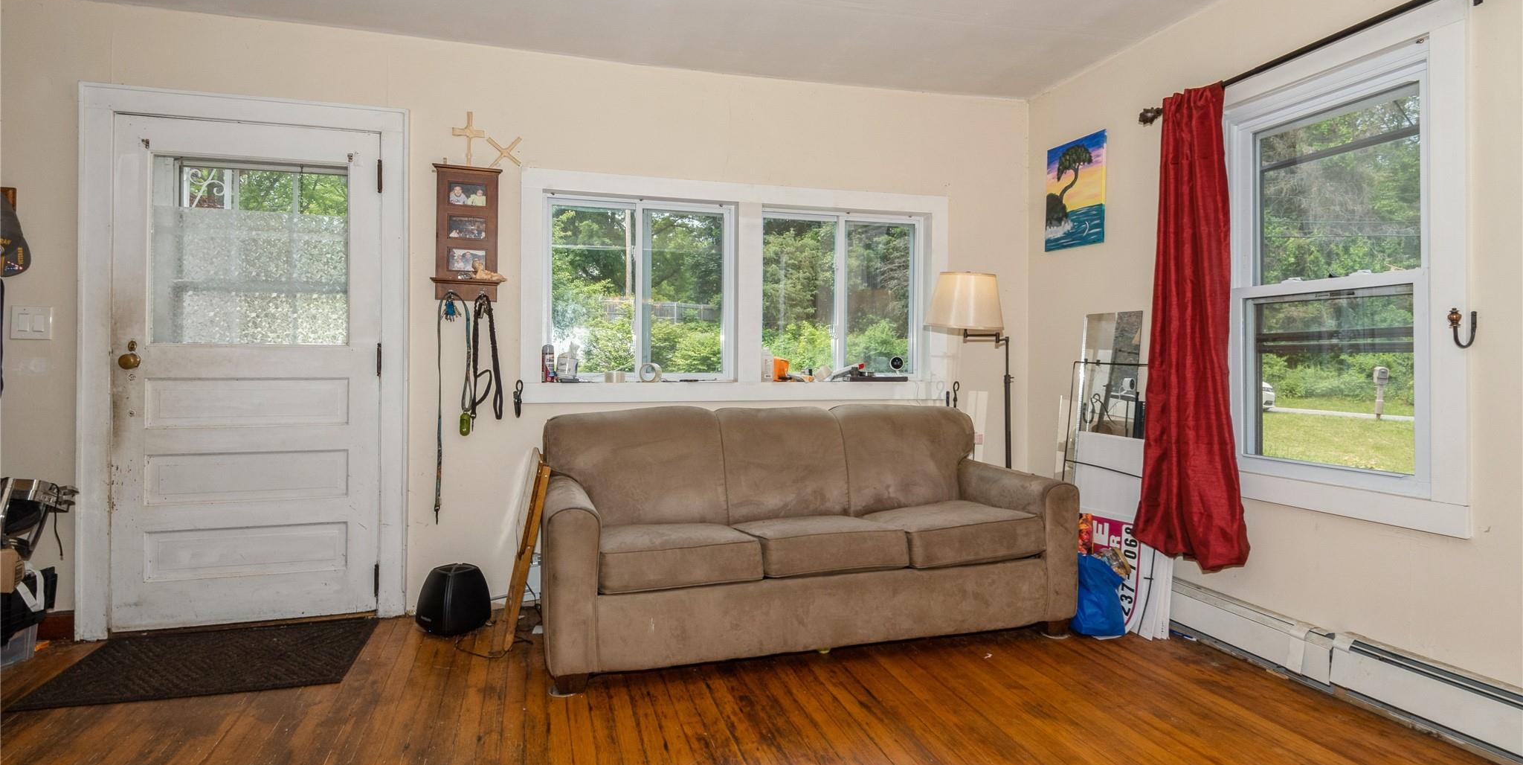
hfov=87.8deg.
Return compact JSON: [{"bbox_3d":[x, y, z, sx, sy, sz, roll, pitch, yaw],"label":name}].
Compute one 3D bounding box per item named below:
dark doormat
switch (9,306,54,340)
[{"bbox_3d":[-1.925,0.974,2.801,0.925,0.010,0.715,0,0,-15],"label":"dark doormat"},{"bbox_3d":[-2.749,-0.222,2.981,0.127,0.124,0.010,0,0,-15],"label":"switch"}]

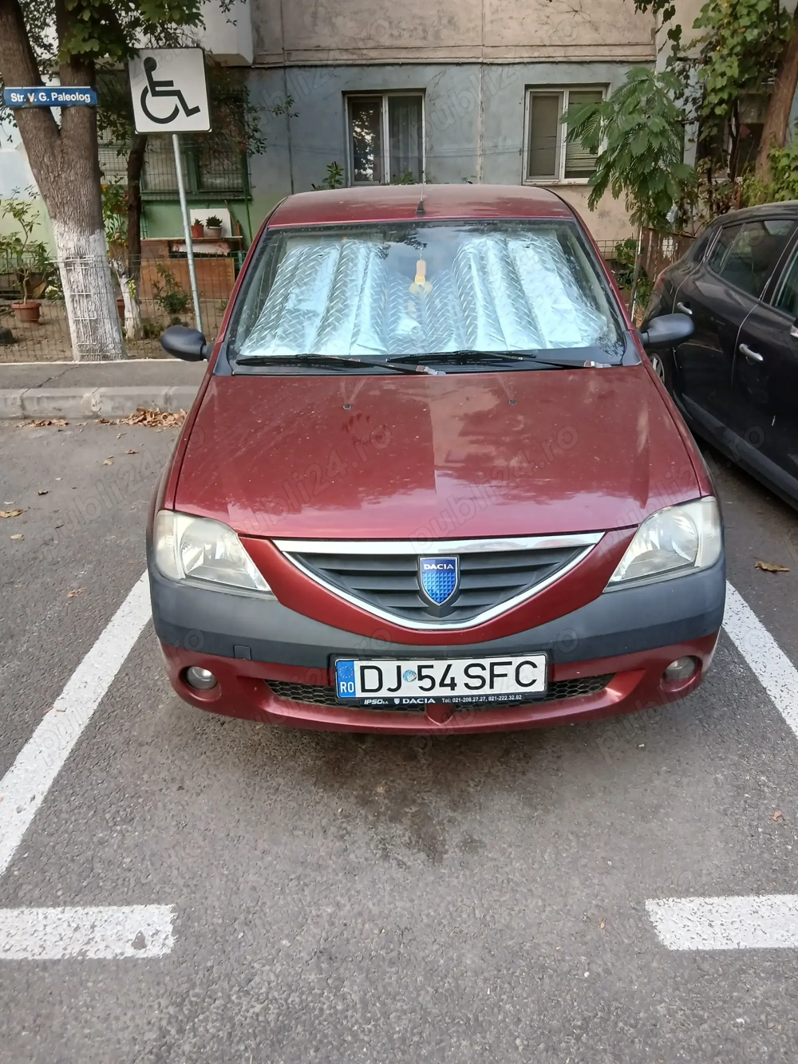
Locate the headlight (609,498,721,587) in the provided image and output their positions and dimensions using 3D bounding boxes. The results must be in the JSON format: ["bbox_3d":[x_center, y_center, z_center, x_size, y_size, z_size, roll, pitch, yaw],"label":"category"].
[{"bbox_3d":[0.706,0.027,2.106,0.440,0.180,0.290,-6,24,-10],"label":"headlight"}]

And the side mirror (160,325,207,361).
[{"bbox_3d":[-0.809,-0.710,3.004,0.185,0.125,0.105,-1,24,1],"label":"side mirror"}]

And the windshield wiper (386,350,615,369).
[{"bbox_3d":[0.366,-0.584,2.733,0.780,0.065,0.085,-2,24,-8],"label":"windshield wiper"}]

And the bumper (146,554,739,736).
[{"bbox_3d":[0.107,0.285,2.180,1.710,0.360,0.480,-1,24,1],"label":"bumper"}]

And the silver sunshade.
[{"bbox_3d":[0.091,-0.909,2.956,1.390,0.110,0.740,-1,61,1],"label":"silver sunshade"}]

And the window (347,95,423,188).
[{"bbox_3d":[-0.190,-5.586,11.400,1.130,1.240,0.120,-1,23,0],"label":"window"}]

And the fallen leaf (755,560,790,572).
[{"bbox_3d":[1.573,0.141,3.380,0.140,0.030,0.080,6,25,17],"label":"fallen leaf"}]

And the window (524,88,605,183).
[{"bbox_3d":[2.383,-5.666,11.430,1.150,1.240,0.120,-1,23,0],"label":"window"}]

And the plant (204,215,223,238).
[{"bbox_3d":[-2.342,-3.862,10.100,0.240,0.280,0.240,-1,23,0],"label":"plant"}]

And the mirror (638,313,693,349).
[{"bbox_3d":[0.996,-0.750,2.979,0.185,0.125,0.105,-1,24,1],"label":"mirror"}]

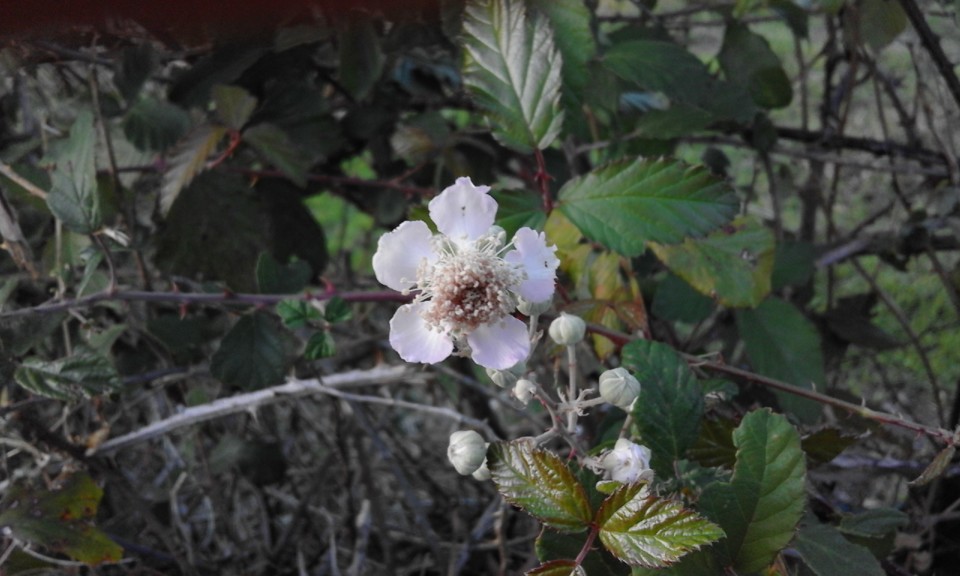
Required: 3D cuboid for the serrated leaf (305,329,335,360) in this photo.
[{"bbox_3d":[-0.046,0.016,0.230,0.009,0.009,0.004,6,-12,1],"label":"serrated leaf"}]

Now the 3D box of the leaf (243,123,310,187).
[{"bbox_3d":[-0.079,-0.052,0.310,0.016,0.031,0.008,-50,0,-16],"label":"leaf"}]

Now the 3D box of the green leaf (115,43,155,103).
[{"bbox_3d":[-0.172,-0.107,0.400,0.022,0.032,0.012,11,-21,-15],"label":"green leaf"}]

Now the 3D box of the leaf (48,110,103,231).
[{"bbox_3d":[-0.172,-0.049,0.340,0.024,0.053,0.014,3,-10,-17],"label":"leaf"}]

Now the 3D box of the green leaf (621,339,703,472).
[{"bbox_3d":[0.043,0.028,0.190,0.018,0.031,0.007,-8,-6,5],"label":"green leaf"}]

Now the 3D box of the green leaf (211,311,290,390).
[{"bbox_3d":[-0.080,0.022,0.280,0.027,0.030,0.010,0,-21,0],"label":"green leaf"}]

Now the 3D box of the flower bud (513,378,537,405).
[{"bbox_3d":[0.009,0.021,0.163,0.005,0.005,0.005,-23,18,-2],"label":"flower bud"}]

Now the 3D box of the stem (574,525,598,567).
[{"bbox_3d":[0.021,0.050,0.157,0.002,0.009,0.002,26,-12,0],"label":"stem"}]

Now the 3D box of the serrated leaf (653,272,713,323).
[{"bbox_3d":[0.074,0.003,0.290,0.024,0.022,0.006,0,-6,0],"label":"serrated leaf"}]

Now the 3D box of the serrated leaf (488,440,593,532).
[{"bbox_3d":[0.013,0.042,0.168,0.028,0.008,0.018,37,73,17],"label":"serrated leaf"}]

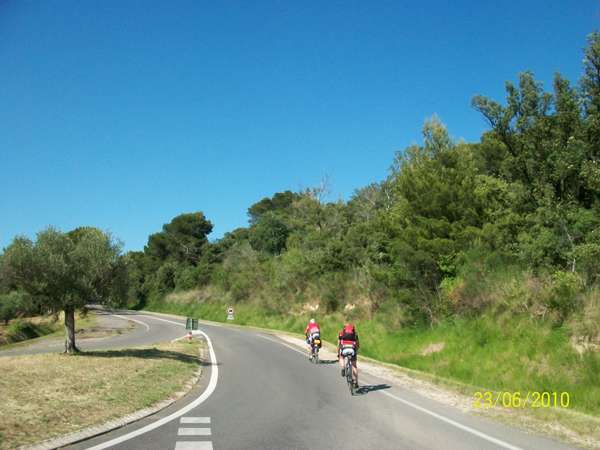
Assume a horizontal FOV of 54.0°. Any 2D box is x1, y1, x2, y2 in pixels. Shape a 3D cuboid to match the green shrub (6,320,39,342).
[{"bbox_3d":[-16.200,6.250,34.500,1.900,1.300,1.600,0,-8,0],"label":"green shrub"}]

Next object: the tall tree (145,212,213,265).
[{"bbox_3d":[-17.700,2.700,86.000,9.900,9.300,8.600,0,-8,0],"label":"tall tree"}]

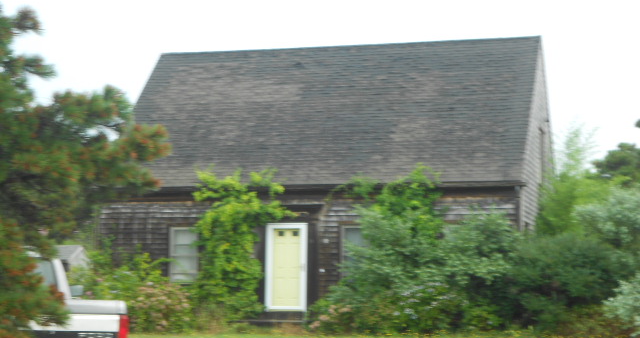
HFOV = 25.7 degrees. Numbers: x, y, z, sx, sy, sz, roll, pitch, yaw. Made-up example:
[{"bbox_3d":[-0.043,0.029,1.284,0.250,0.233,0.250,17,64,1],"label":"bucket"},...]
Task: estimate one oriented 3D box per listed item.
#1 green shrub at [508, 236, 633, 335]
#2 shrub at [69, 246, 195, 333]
[{"bbox_3d":[5.349,2.401,30.041,2.650,1.958,2.300,-1,-4,10],"label":"green shrub"},{"bbox_3d":[-4.101,2.569,30.547,2.700,1.765,2.100,0,-4,-8],"label":"shrub"}]

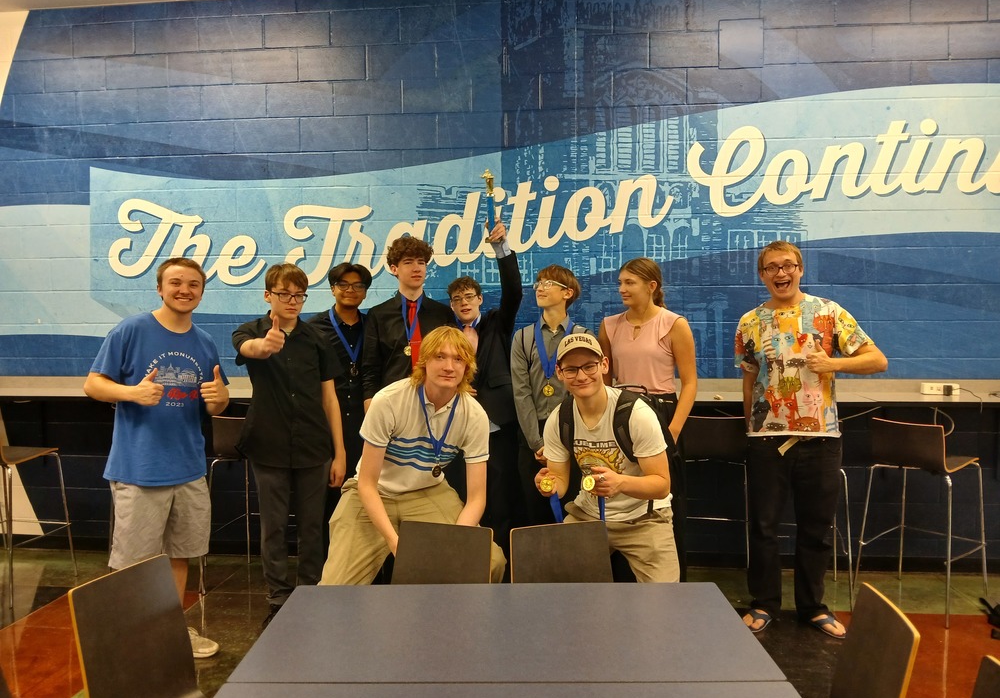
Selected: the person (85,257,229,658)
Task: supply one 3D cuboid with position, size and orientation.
[{"bbox_3d":[-1.455,0.458,3.190,0.580,1.690,0.430,-1,2,-11],"label":"person"}]

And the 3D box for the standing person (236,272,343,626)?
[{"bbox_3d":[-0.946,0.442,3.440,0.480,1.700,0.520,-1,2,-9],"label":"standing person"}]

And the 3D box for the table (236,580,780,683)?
[{"bbox_3d":[0.016,0.979,1.695,1.054,0.737,0.533,0,2,0],"label":"table"}]

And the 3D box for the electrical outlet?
[{"bbox_3d":[2.373,0.219,4.050,0.210,0.063,0.060,0,2,5],"label":"electrical outlet"}]

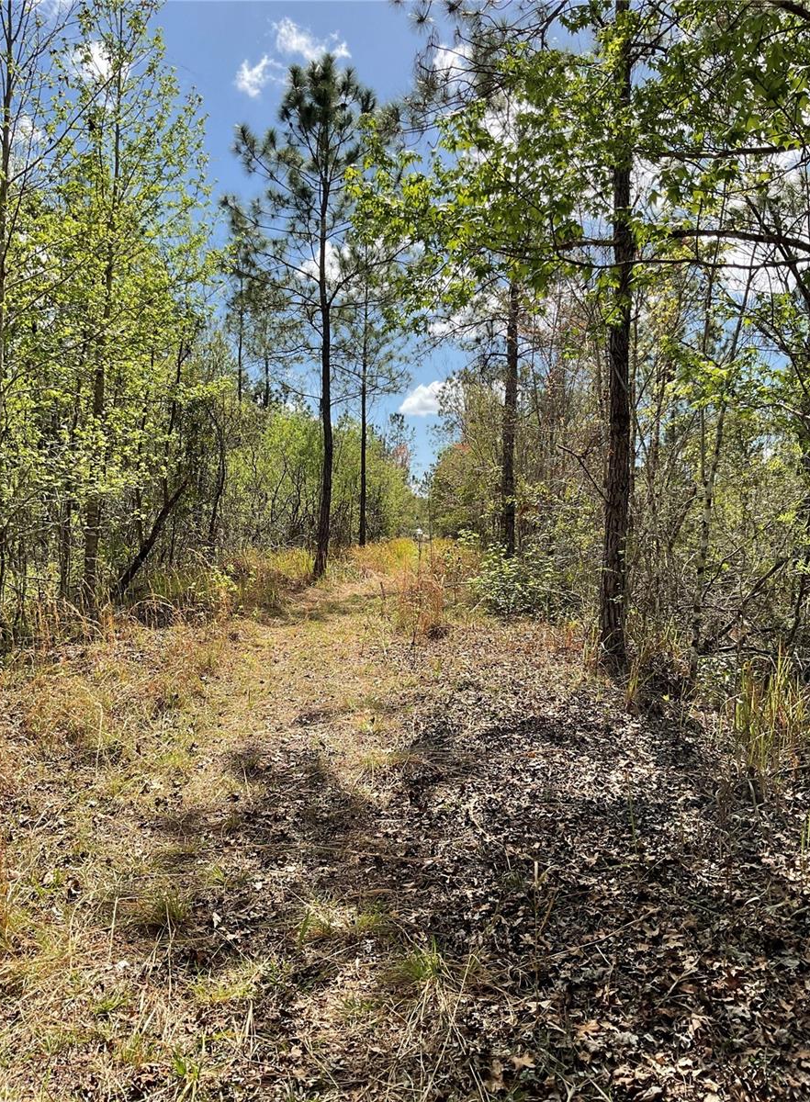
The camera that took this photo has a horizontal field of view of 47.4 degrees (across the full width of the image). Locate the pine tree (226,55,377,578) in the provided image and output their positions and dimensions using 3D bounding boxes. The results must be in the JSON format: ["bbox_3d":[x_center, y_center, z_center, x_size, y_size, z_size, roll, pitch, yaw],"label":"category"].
[{"bbox_3d":[-2.250,-5.200,20.800,3.500,11.650,3.300,1,2,0],"label":"pine tree"}]

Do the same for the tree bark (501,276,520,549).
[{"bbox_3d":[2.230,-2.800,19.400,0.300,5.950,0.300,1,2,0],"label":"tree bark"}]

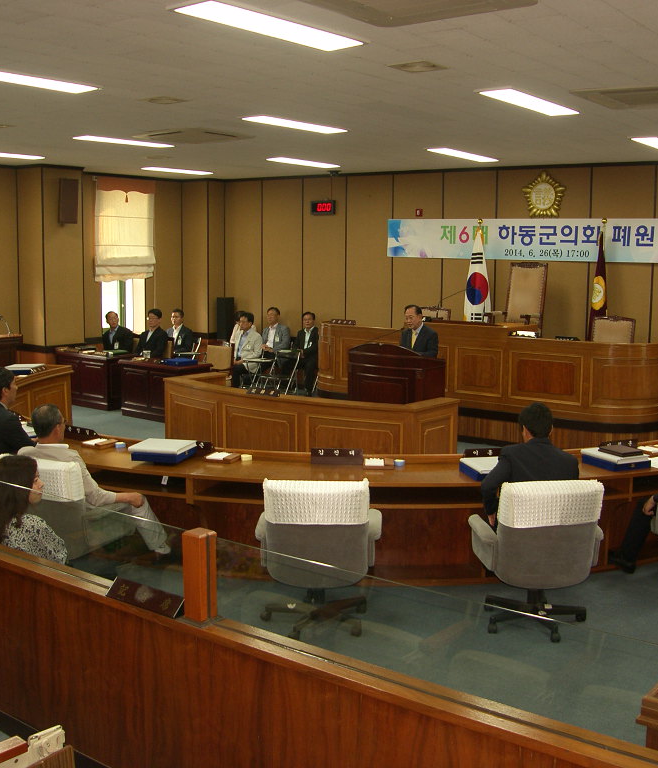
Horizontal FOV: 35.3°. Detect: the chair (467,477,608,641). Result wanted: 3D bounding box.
[{"bbox_3d":[1.175,0.927,6.024,0.700,0.900,0.700,-1,7,-15],"label":"chair"}]

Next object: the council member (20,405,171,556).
[{"bbox_3d":[-1.452,0.671,6.523,0.600,1.200,1.020,6,9,40],"label":"council member"}]

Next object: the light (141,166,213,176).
[{"bbox_3d":[-2.246,-3.154,15.353,0.260,0.060,1.250,6,9,37],"label":"light"}]

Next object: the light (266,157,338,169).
[{"bbox_3d":[-0.334,-3.010,14.134,0.280,0.080,1.290,6,9,35],"label":"light"}]

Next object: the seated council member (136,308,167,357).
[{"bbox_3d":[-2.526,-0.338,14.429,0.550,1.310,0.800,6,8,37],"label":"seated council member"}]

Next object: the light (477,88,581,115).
[{"bbox_3d":[1.615,-2.302,8.353,0.310,0.080,1.300,5,8,34],"label":"light"}]

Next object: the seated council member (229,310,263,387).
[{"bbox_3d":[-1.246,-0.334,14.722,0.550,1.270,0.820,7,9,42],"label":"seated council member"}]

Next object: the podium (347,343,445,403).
[{"bbox_3d":[0.721,0.175,10.980,0.920,1.220,0.580,6,9,35],"label":"podium"}]

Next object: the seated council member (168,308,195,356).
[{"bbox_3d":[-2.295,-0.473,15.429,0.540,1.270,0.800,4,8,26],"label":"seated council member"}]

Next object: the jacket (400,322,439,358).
[{"bbox_3d":[0.979,-0.308,11.245,0.480,0.740,0.320,7,9,39],"label":"jacket"}]

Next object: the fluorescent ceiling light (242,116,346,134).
[{"bbox_3d":[-0.326,-2.482,9.940,0.280,0.080,1.290,6,9,35],"label":"fluorescent ceiling light"}]

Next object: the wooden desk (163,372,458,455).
[{"bbox_3d":[-0.293,0.463,9.932,3.100,0.840,1.000,6,8,37],"label":"wooden desk"}]

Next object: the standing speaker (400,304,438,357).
[{"bbox_3d":[0.971,-0.074,11.260,0.520,1.640,0.360,6,9,40],"label":"standing speaker"}]

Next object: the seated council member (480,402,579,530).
[{"bbox_3d":[1.191,0.714,6.362,0.580,1.240,0.800,-1,7,-14],"label":"seated council member"}]

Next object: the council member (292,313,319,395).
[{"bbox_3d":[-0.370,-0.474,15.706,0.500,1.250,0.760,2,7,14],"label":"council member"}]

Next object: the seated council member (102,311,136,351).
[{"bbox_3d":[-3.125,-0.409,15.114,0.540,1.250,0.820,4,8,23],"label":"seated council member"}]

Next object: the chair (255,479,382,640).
[{"bbox_3d":[-0.050,0.919,5.964,0.700,0.900,0.700,1,7,0],"label":"chair"}]

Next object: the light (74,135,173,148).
[{"bbox_3d":[-2.248,-2.656,11.353,0.260,0.060,1.250,6,9,37],"label":"light"}]

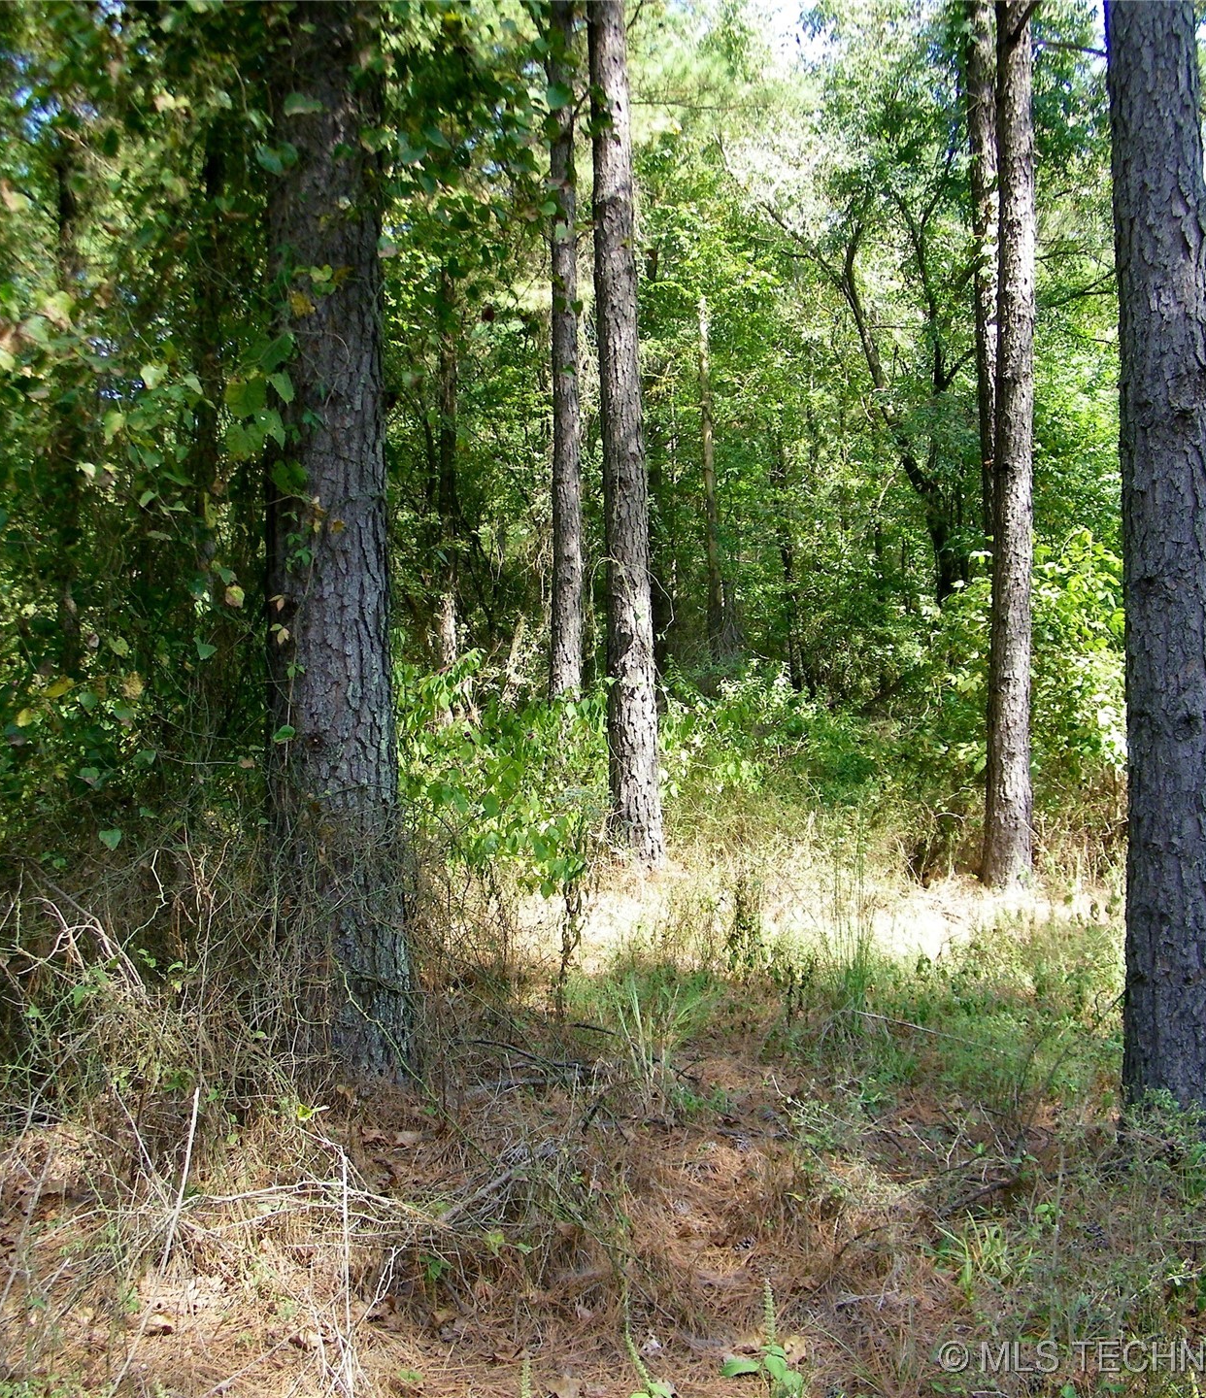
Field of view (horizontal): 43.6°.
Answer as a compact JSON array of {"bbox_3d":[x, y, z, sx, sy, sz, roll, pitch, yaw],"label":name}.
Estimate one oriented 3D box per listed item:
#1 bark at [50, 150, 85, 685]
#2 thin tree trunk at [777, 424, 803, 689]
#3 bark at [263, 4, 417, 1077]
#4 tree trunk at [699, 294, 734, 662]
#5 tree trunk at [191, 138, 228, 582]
[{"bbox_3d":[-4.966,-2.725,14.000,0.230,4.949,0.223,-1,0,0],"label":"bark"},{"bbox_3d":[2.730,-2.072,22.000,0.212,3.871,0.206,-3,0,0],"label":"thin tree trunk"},{"bbox_3d":[-0.959,-0.579,5.500,0.478,3.916,0.464,-1,0,0],"label":"bark"},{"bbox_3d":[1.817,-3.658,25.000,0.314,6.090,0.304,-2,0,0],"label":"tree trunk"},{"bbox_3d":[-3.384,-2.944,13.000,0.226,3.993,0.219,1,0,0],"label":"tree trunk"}]

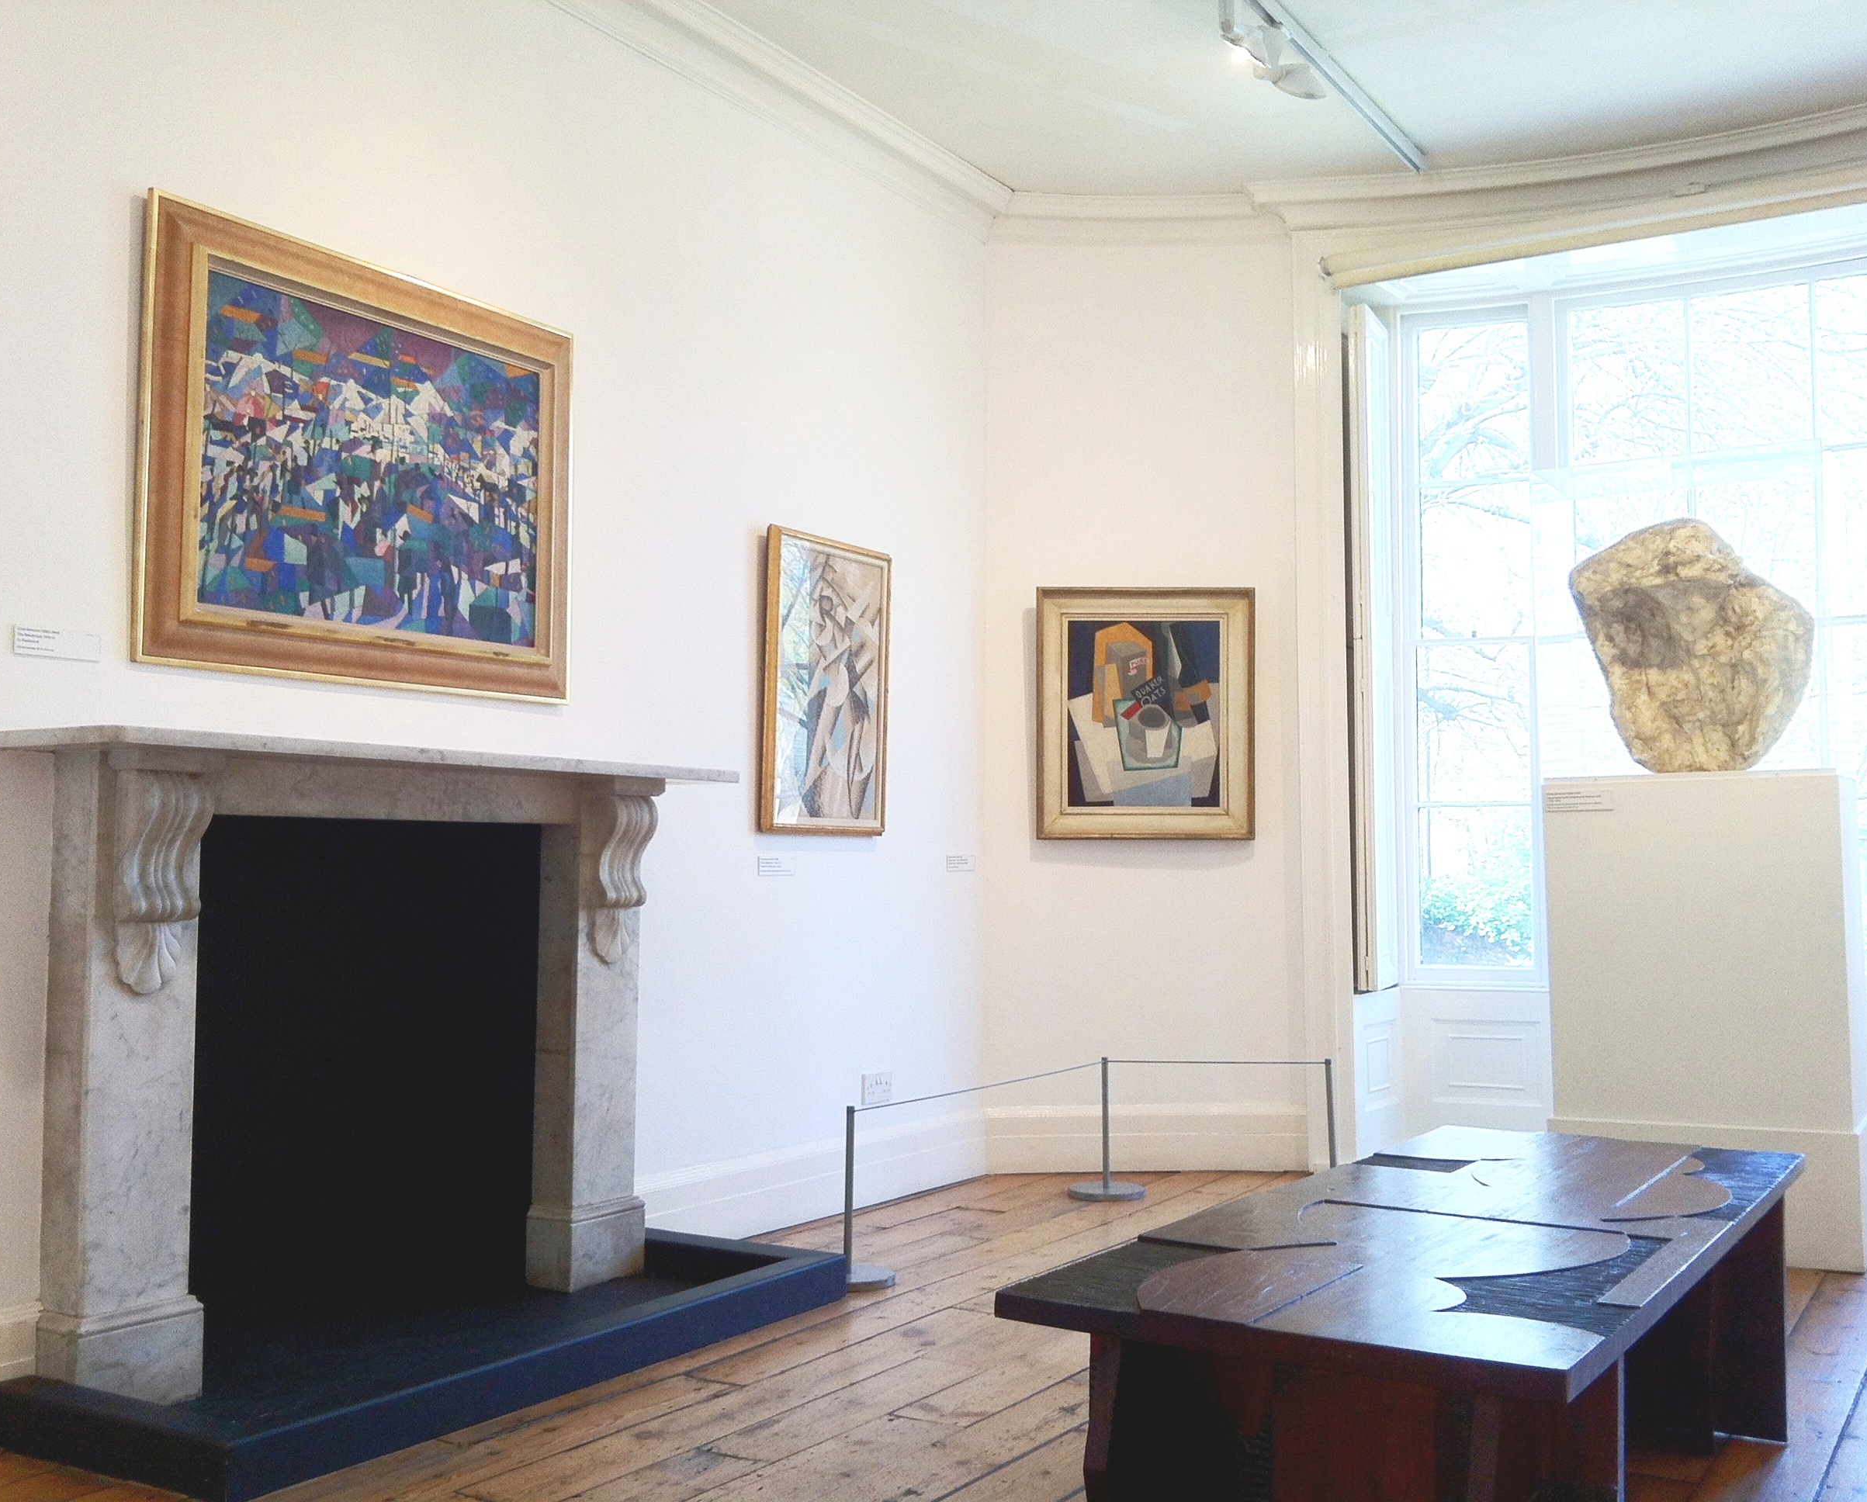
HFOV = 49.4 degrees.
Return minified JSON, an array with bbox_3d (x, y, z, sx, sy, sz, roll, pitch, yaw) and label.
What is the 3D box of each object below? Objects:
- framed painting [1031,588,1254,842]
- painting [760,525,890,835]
[{"bbox_3d":[0.672,-0.117,6.434,0.692,0.796,0.055,0,-4,-2],"label":"framed painting"},{"bbox_3d":[-0.294,-0.174,5.585,0.040,0.809,0.574,-2,-4,30],"label":"painting"}]

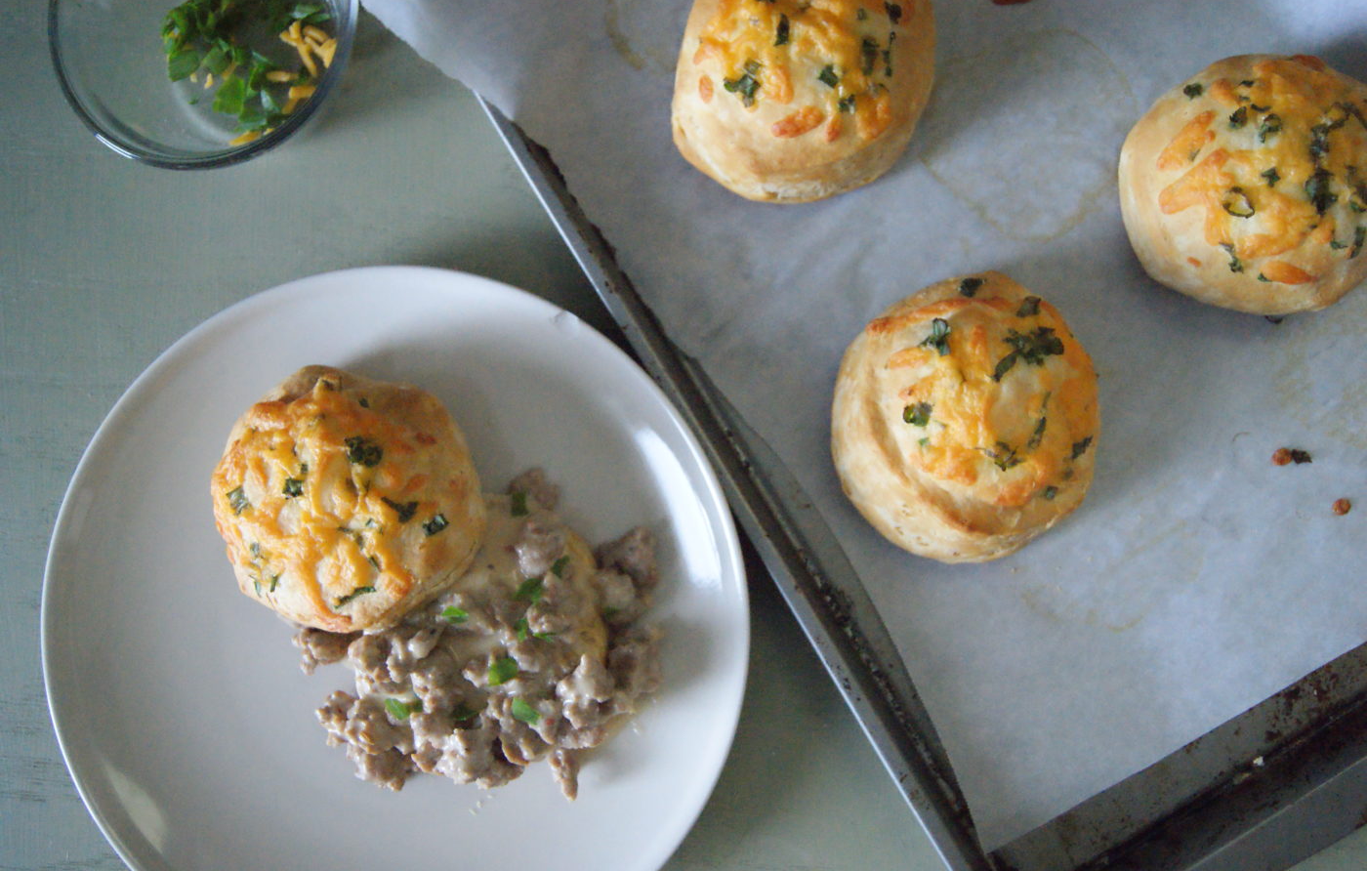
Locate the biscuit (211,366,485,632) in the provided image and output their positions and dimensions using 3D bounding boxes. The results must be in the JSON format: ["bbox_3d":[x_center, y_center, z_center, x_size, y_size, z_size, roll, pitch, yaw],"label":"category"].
[{"bbox_3d":[-0.112,0.020,0.412,0.092,0.043,0.088,0,83,9],"label":"biscuit"}]

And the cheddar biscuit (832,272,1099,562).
[{"bbox_3d":[0.093,-0.006,0.410,0.087,0.050,0.096,0,88,3],"label":"cheddar biscuit"}]

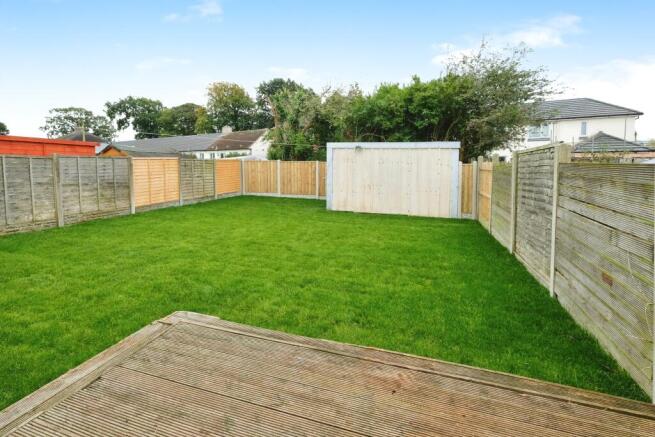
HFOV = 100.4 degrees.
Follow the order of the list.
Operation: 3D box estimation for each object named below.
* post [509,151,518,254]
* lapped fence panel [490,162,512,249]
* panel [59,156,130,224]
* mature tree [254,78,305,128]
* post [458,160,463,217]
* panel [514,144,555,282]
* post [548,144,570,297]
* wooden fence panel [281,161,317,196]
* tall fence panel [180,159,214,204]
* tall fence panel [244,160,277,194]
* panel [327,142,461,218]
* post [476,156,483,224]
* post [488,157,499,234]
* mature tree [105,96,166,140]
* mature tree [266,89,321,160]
[{"bbox_3d":[3.826,-0.328,5.600,0.110,2.080,0.110,3,8,20],"label":"post"},{"bbox_3d":[3.923,-0.317,6.089,0.060,1.750,1.750,5,12,18],"label":"lapped fence panel"},{"bbox_3d":[-6.510,-0.858,7.812,0.060,1.740,1.850,5,12,18],"label":"panel"},{"bbox_3d":[-6.681,-12.806,38.000,7.000,12.200,6.800,-1,8,-10],"label":"mature tree"},{"bbox_3d":[4.379,-0.915,8.989,0.100,1.840,0.100,4,12,15],"label":"post"},{"bbox_3d":[3.527,-0.138,4.720,0.070,1.950,1.800,3,8,20],"label":"panel"},{"bbox_3d":[3.249,0.028,3.840,0.120,2.120,0.120,3,8,20],"label":"post"},{"bbox_3d":[-1.344,-1.895,13.100,1.920,1.720,0.080,4,8,27],"label":"wooden fence panel"},{"bbox_3d":[-5.302,-1.585,11.386,0.060,1.680,1.850,5,12,18],"label":"tall fence panel"},{"bbox_3d":[-3.357,-2.083,13.781,1.900,1.630,0.060,4,12,15],"label":"tall fence panel"},{"bbox_3d":[2.163,-1.354,9.600,4.550,2.450,0.150,3,8,19],"label":"panel"},{"bbox_3d":[4.802,-0.883,8.591,0.100,1.950,0.100,5,12,18],"label":"post"},{"bbox_3d":[4.204,-0.552,6.914,0.100,1.950,0.100,5,12,18],"label":"post"},{"bbox_3d":[-26.864,-11.553,38.000,7.800,9.800,7.400,-5,9,-35],"label":"mature tree"},{"bbox_3d":[-2.051,-5.128,17.500,3.700,6.100,3.400,-1,8,-7],"label":"mature tree"}]

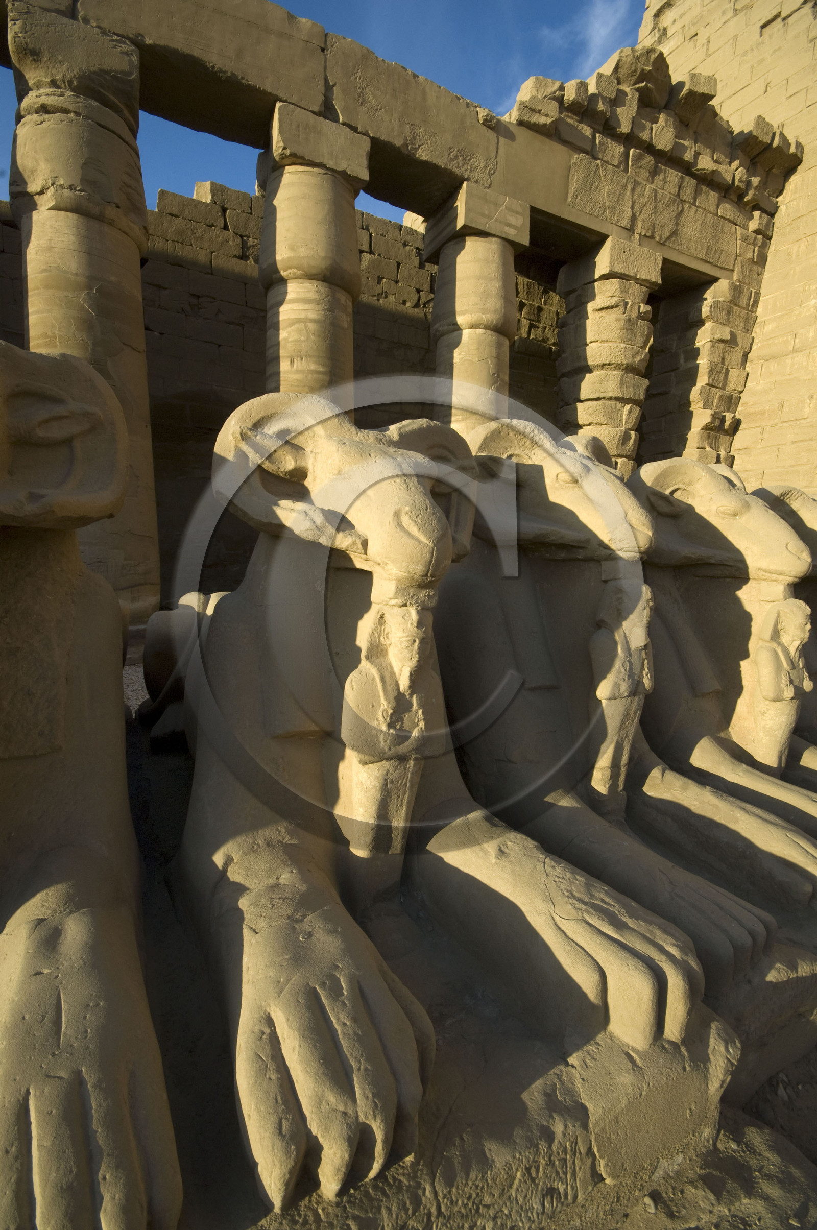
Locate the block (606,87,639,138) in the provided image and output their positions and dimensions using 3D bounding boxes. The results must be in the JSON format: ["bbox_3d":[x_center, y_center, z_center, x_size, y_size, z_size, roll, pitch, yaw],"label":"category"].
[{"bbox_3d":[5.143,-12.402,12.769,0.750,0.851,0.582,-3,11,-26],"label":"block"}]

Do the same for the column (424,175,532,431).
[{"bbox_3d":[1.493,-4.677,12.981,2.112,9.744,2.112,-3,12,-27],"label":"column"}]

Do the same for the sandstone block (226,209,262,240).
[{"bbox_3d":[-4.189,-9.967,13.325,1.008,0.538,0.661,-3,11,-26],"label":"sandstone block"}]

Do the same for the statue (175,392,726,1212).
[{"bbox_3d":[-0.523,0.109,2.673,1.420,2.173,3.834,-3,12,-27],"label":"statue"}]

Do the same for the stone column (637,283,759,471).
[{"bbox_3d":[9.211,-4.911,17.025,2.500,10.250,2.230,-2,6,-26],"label":"stone column"}]

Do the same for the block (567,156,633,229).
[{"bbox_3d":[4.786,-10.797,13.394,2.150,1.180,0.800,-2,6,-26],"label":"block"}]

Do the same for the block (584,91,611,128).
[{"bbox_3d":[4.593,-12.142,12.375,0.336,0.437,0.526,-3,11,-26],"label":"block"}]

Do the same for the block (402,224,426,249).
[{"bbox_3d":[0.111,-12.220,16.854,0.940,0.510,0.650,-2,6,-26],"label":"block"}]

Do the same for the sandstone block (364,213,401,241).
[{"bbox_3d":[-0.945,-12.186,16.342,1.290,0.490,0.650,-2,6,-26],"label":"sandstone block"}]

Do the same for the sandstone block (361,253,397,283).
[{"bbox_3d":[-0.932,-9.722,14.565,0.970,0.466,0.630,-2,9,-26],"label":"sandstone block"}]

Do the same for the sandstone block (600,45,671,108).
[{"bbox_3d":[4.968,-12.008,11.668,1.407,0.921,0.922,-2,9,-26],"label":"sandstone block"}]

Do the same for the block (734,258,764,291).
[{"bbox_3d":[10.396,-10.554,16.097,1.422,0.538,0.672,-3,11,-26],"label":"block"}]

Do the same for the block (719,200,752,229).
[{"bbox_3d":[8.544,-10.654,13.864,1.329,0.466,0.630,-2,9,-26],"label":"block"}]

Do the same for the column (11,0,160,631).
[{"bbox_3d":[-5.287,-4.227,8.560,1.804,8.701,1.794,-2,9,-26],"label":"column"}]

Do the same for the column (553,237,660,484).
[{"bbox_3d":[5.256,-4.904,14.869,2.352,9.744,2.352,-3,12,-27],"label":"column"}]

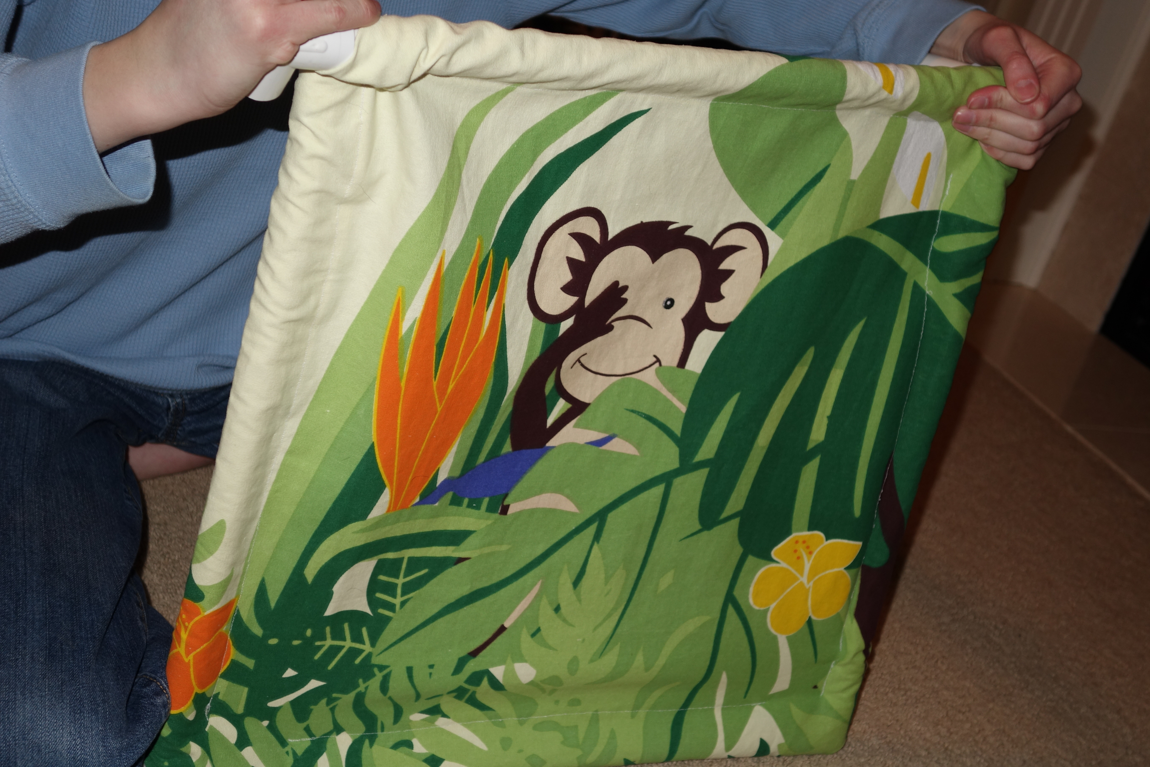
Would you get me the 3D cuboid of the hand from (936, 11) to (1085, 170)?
[{"bbox_3d":[0.303,-0.206,1.030,0.103,0.085,0.078,32,15,7],"label":"hand"}]

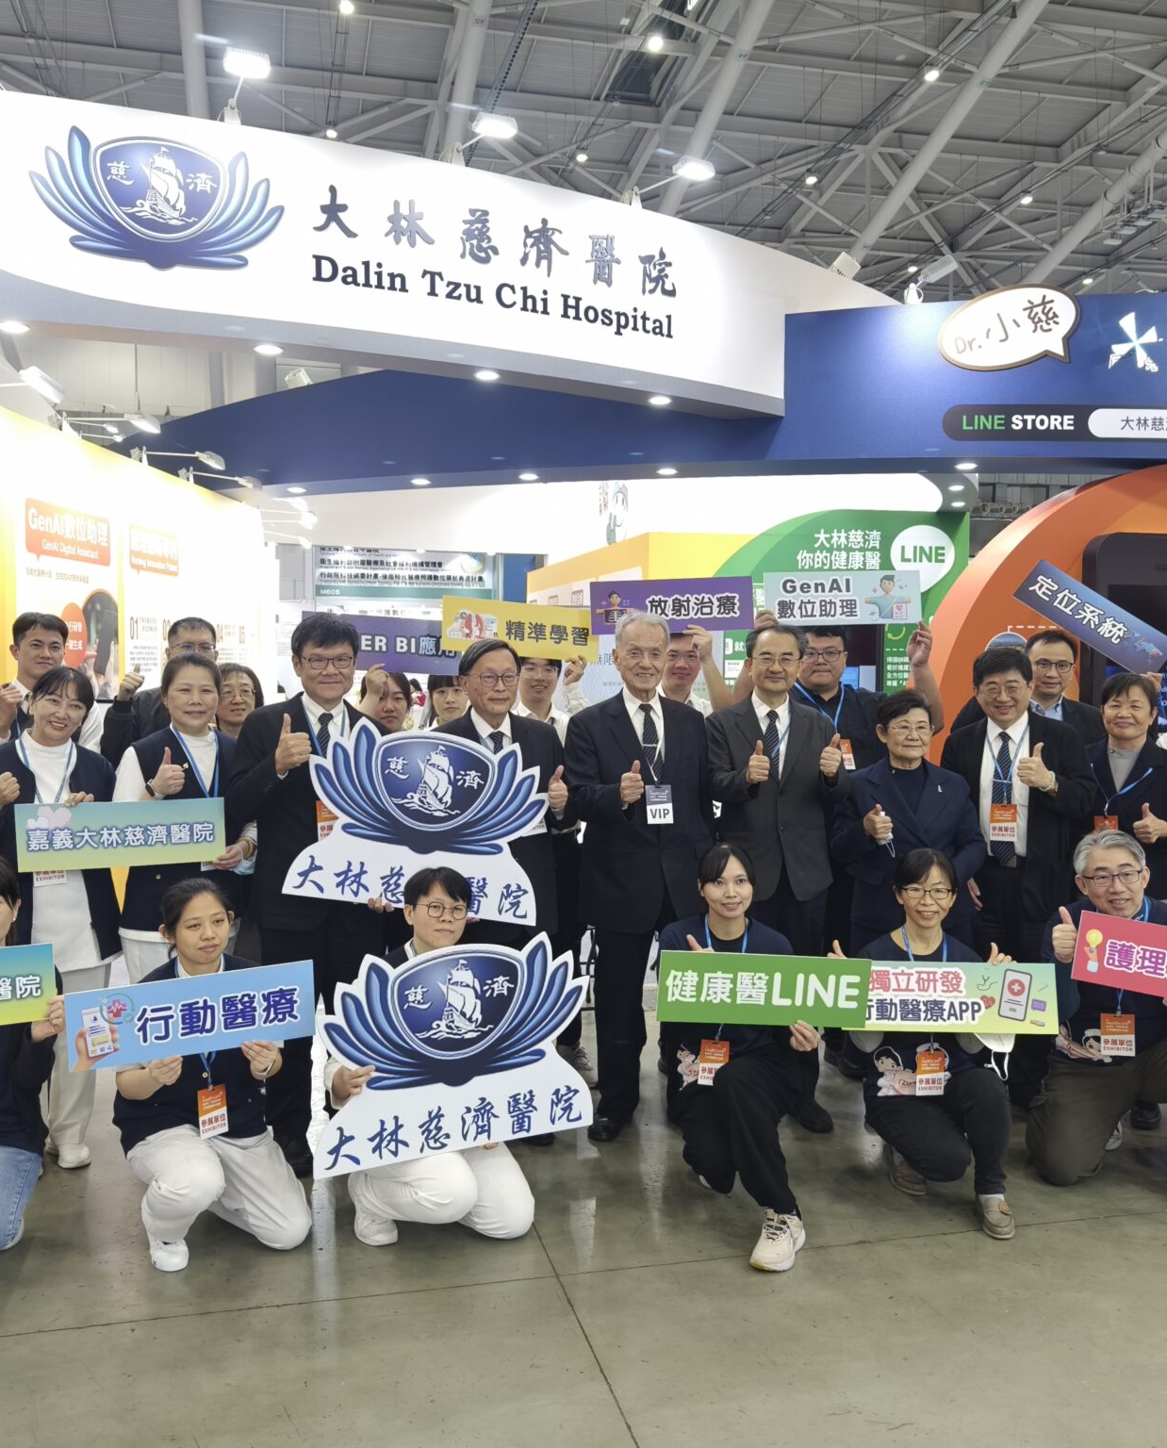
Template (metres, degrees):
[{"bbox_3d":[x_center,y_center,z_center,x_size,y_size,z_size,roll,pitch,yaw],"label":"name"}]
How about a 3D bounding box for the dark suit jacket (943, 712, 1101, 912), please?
[{"bbox_3d":[1.532,0.323,4.500,0.560,0.724,0.340,1,3,20],"label":"dark suit jacket"}]

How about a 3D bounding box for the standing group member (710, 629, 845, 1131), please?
[{"bbox_3d":[0.655,0.508,4.370,0.500,1.690,0.400,0,3,3],"label":"standing group member"}]

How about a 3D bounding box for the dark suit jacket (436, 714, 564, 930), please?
[{"bbox_3d":[-0.290,0.325,4.280,0.500,0.740,0.340,0,3,-5],"label":"dark suit jacket"}]

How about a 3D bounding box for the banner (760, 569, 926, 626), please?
[{"bbox_3d":[0.980,-0.470,4.860,0.600,0.200,0.012,-2,-2,3],"label":"banner"}]

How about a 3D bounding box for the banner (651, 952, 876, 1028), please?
[{"bbox_3d":[0.520,0.760,3.650,0.600,0.200,0.012,4,1,1],"label":"banner"}]

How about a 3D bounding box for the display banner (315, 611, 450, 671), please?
[{"bbox_3d":[-0.744,-0.299,4.850,0.620,0.200,0.020,4,2,-5],"label":"display banner"}]

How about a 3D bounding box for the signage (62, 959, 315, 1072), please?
[{"bbox_3d":[-0.983,0.738,3.257,0.600,0.200,0.010,-4,8,-22],"label":"signage"}]

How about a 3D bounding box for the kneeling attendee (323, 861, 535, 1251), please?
[{"bbox_3d":[-0.415,0.896,3.660,0.560,0.970,0.680,0,3,-7],"label":"kneeling attendee"}]

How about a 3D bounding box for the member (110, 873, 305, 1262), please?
[{"bbox_3d":[-1.020,0.892,3.520,0.520,0.935,0.680,-1,3,-19],"label":"member"}]

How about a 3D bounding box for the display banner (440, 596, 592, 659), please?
[{"bbox_3d":[-0.233,-0.351,4.800,0.610,0.200,0.020,4,2,-6],"label":"display banner"}]

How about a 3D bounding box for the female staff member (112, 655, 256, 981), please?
[{"bbox_3d":[-1.276,0.557,4.120,0.460,1.554,0.340,-1,3,-19],"label":"female staff member"}]

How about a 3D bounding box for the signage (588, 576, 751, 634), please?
[{"bbox_3d":[0.330,-0.440,4.770,0.600,0.200,0.012,-2,-5,2],"label":"signage"}]

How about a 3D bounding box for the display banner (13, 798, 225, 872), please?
[{"bbox_3d":[-1.402,0.336,3.905,0.600,0.200,0.010,-2,5,-13],"label":"display banner"}]

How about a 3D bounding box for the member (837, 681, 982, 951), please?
[{"bbox_3d":[1.074,0.614,4.200,0.500,1.500,0.360,1,3,9],"label":"member"}]

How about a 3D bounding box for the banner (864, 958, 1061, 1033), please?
[{"bbox_3d":[1.050,0.790,3.700,0.600,0.200,0.012,-3,-6,16],"label":"banner"}]

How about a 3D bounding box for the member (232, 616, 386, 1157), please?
[{"bbox_3d":[-0.845,0.496,3.980,0.530,1.688,0.400,-1,3,-12],"label":"member"}]

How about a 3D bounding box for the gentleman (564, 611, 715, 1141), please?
[{"bbox_3d":[0.189,0.494,4.280,0.510,1.720,0.400,1,3,5],"label":"gentleman"}]

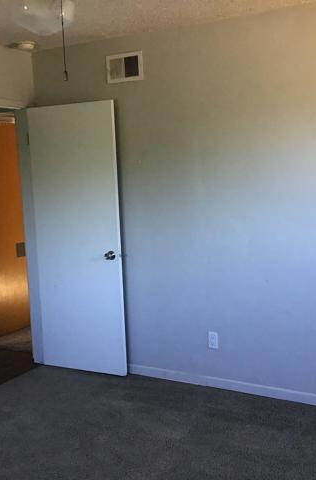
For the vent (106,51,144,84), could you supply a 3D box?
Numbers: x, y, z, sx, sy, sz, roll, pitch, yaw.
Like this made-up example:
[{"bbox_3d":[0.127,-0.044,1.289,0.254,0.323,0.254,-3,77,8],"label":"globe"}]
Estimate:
[{"bbox_3d":[-0.242,-1.205,4.005,0.298,0.195,0.025,2,8,30],"label":"vent"}]

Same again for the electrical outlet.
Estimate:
[{"bbox_3d":[0.377,0.688,3.934,0.070,0.116,0.016,2,8,30],"label":"electrical outlet"}]

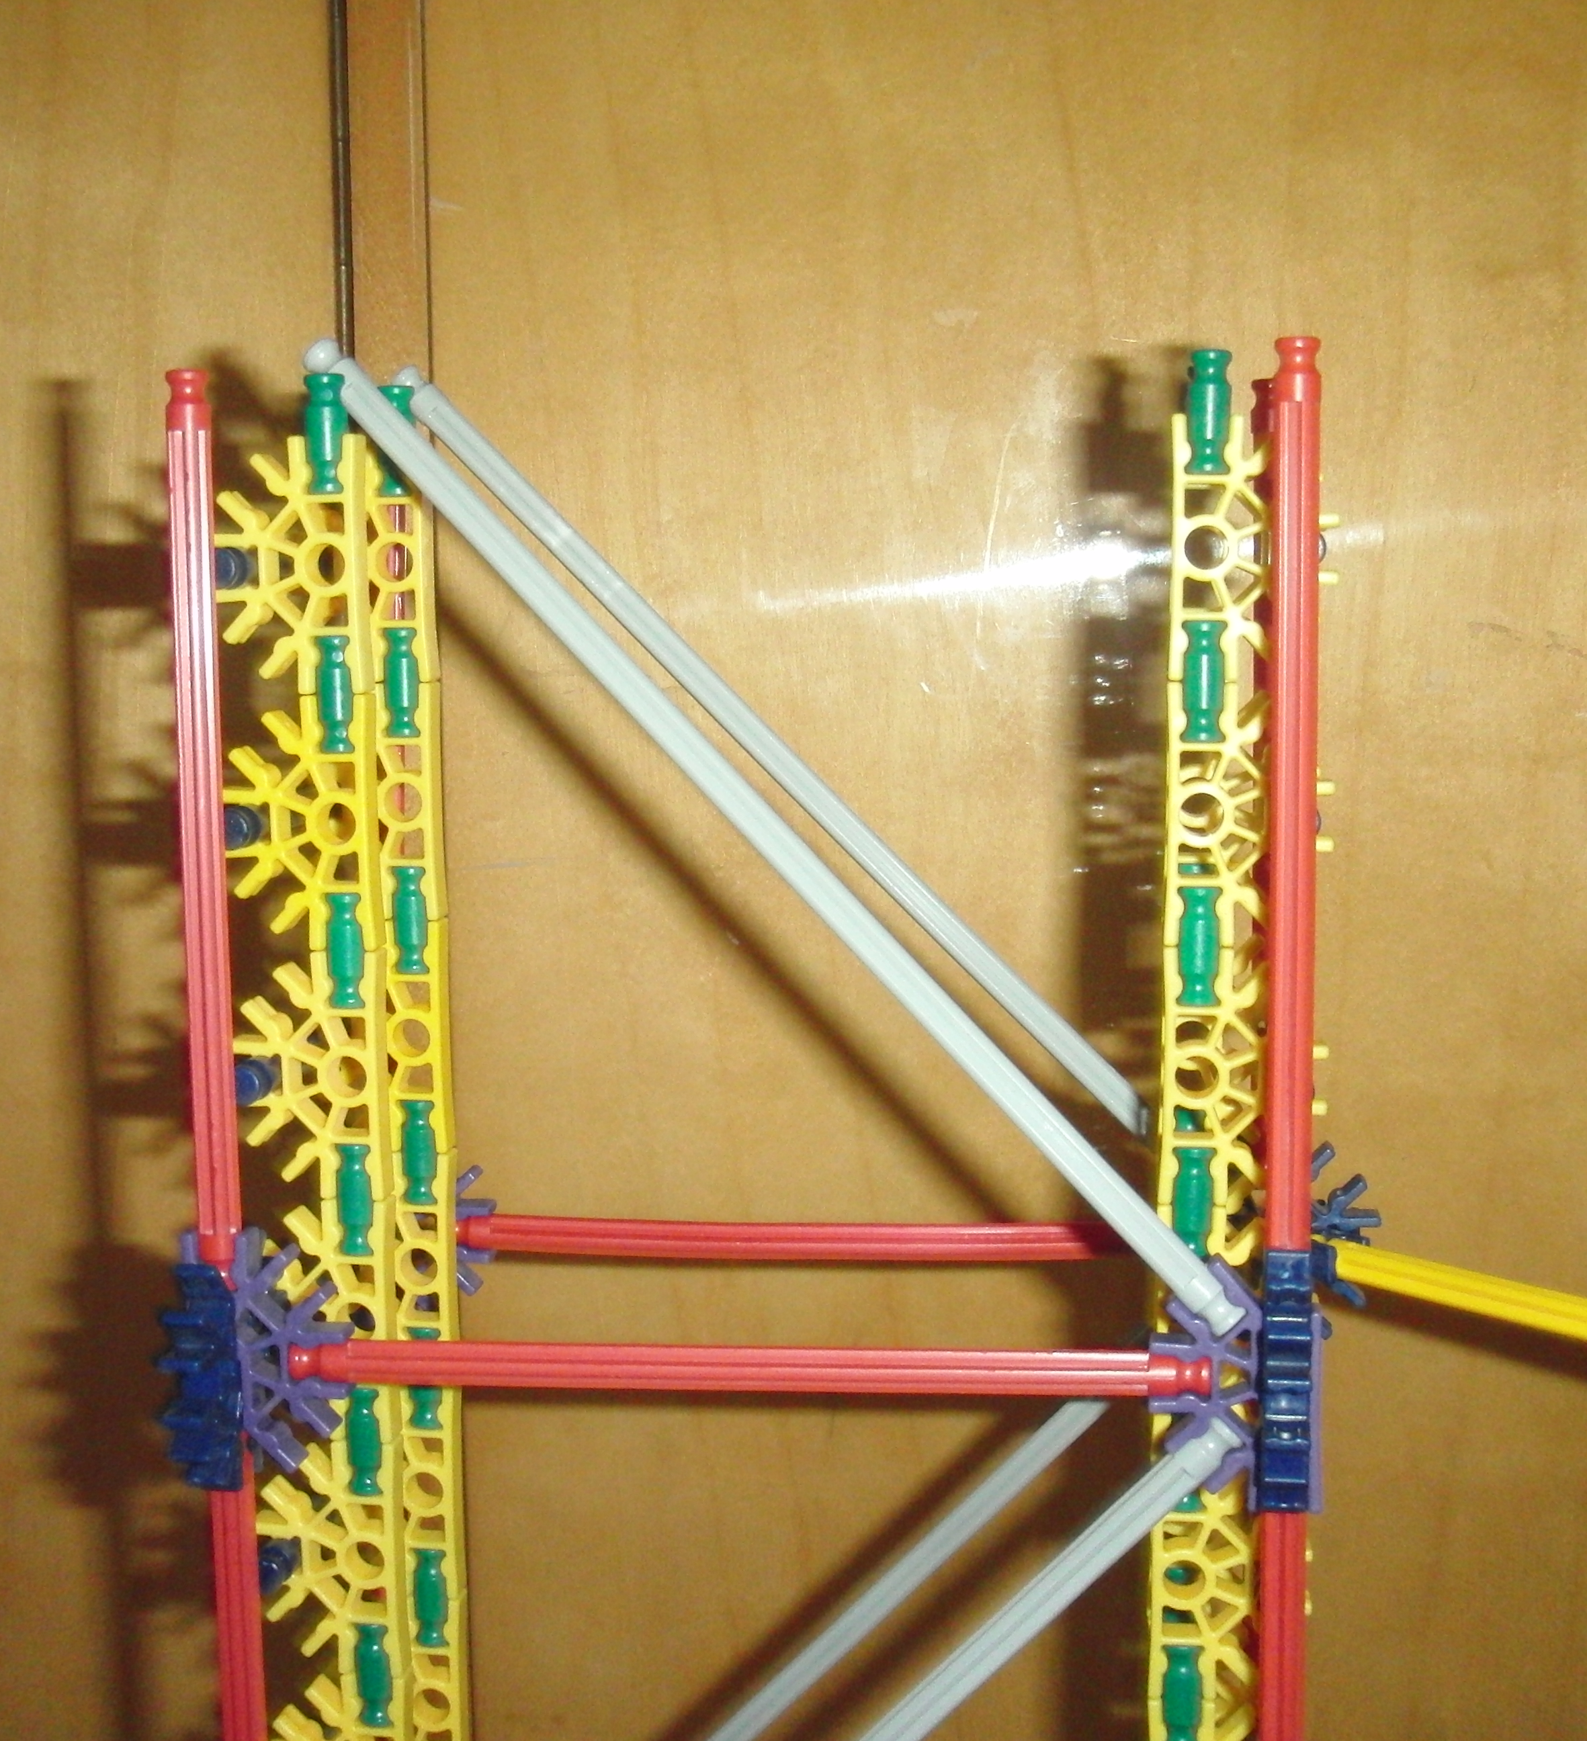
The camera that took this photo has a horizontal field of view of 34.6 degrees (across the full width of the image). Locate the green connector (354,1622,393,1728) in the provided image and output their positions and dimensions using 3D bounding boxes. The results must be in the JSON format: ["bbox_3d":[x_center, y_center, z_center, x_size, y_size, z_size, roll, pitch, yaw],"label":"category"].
[{"bbox_3d":[-0.065,0.124,0.392,0.006,0.017,0.006,0,8,6],"label":"green connector"}]

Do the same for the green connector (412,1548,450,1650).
[{"bbox_3d":[-0.059,0.120,0.421,0.006,0.017,0.006,0,8,6],"label":"green connector"}]

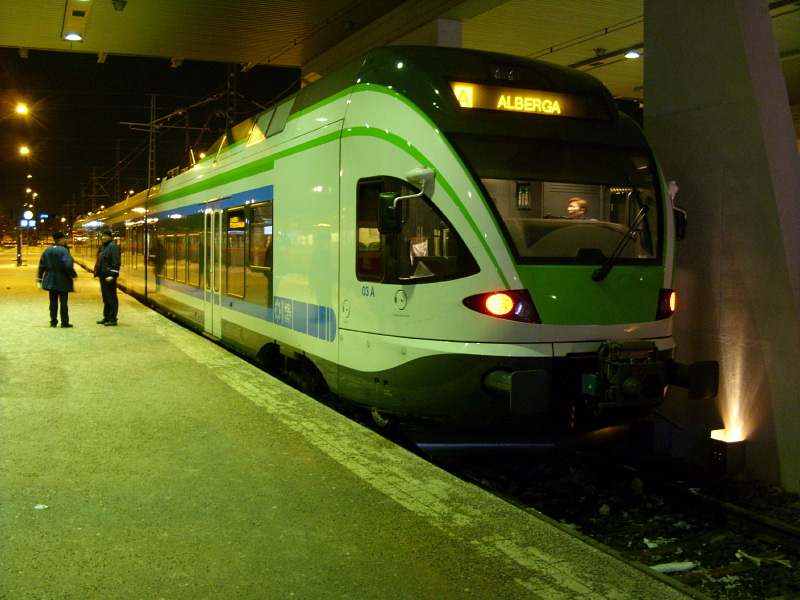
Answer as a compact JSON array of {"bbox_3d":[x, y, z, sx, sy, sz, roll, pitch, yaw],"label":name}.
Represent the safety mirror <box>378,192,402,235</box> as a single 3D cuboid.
[{"bbox_3d":[-0.083,-0.778,7.892,0.200,0.370,0.120,-1,4,-23],"label":"safety mirror"}]

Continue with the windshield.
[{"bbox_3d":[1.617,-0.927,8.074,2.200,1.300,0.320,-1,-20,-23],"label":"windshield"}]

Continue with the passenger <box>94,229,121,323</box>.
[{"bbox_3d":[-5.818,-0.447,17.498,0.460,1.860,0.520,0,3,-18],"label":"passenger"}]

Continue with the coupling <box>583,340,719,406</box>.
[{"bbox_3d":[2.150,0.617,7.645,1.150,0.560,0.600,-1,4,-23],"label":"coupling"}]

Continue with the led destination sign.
[{"bbox_3d":[1.344,-1.968,8.698,1.750,0.320,0.160,-1,-16,-23],"label":"led destination sign"}]

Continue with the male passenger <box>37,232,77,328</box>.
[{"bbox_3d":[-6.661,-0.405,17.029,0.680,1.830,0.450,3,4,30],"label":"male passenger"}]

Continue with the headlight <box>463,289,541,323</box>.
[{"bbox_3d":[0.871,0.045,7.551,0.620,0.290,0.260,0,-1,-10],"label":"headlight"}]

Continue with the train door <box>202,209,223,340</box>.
[{"bbox_3d":[-3.354,-0.487,15.890,0.100,2.250,1.500,-1,4,-23],"label":"train door"}]

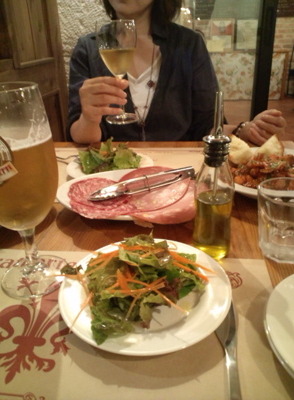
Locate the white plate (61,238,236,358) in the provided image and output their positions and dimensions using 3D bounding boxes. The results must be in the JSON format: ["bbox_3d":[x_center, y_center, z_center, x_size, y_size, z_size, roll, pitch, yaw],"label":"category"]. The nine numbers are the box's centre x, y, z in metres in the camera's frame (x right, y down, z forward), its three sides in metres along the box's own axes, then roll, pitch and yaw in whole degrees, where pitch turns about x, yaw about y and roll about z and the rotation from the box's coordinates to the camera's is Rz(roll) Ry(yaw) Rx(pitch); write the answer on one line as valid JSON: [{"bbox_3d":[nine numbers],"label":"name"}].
[{"bbox_3d":[-0.001,0.094,0.334,0.172,0.020,0.172,-2,25,1],"label":"white plate"}]

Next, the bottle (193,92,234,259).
[{"bbox_3d":[0.079,-0.024,0.372,0.045,0.192,0.045,-2,25,1],"label":"bottle"}]

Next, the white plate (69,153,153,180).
[{"bbox_3d":[-0.076,-0.064,0.672,0.172,0.020,0.172,-2,25,0],"label":"white plate"}]

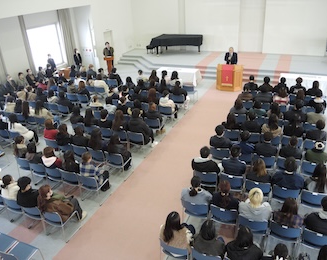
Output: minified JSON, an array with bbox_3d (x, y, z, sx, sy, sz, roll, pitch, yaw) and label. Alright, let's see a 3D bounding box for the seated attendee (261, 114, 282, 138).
[{"bbox_3d":[2.971,0.111,7.768,0.520,1.300,0.740,8,29,22],"label":"seated attendee"}]

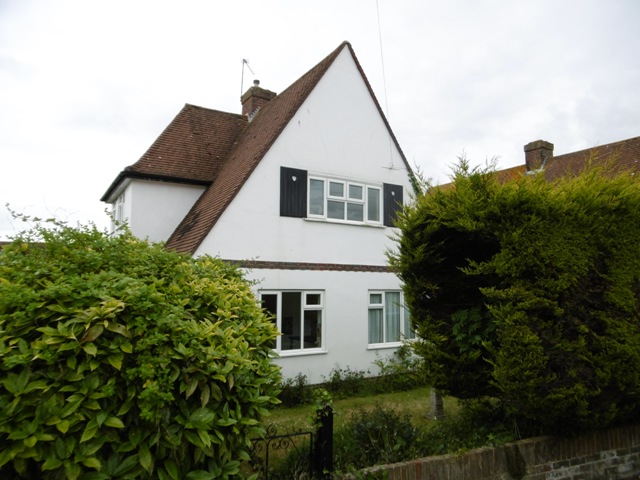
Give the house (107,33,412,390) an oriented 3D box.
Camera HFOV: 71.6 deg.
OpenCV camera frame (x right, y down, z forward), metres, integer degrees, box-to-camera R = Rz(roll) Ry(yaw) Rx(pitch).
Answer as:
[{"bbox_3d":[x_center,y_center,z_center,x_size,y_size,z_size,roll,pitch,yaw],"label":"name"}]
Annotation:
[{"bbox_3d":[-1.898,-0.764,13.295,7.670,8.200,8.570,4,-5,-31],"label":"house"}]

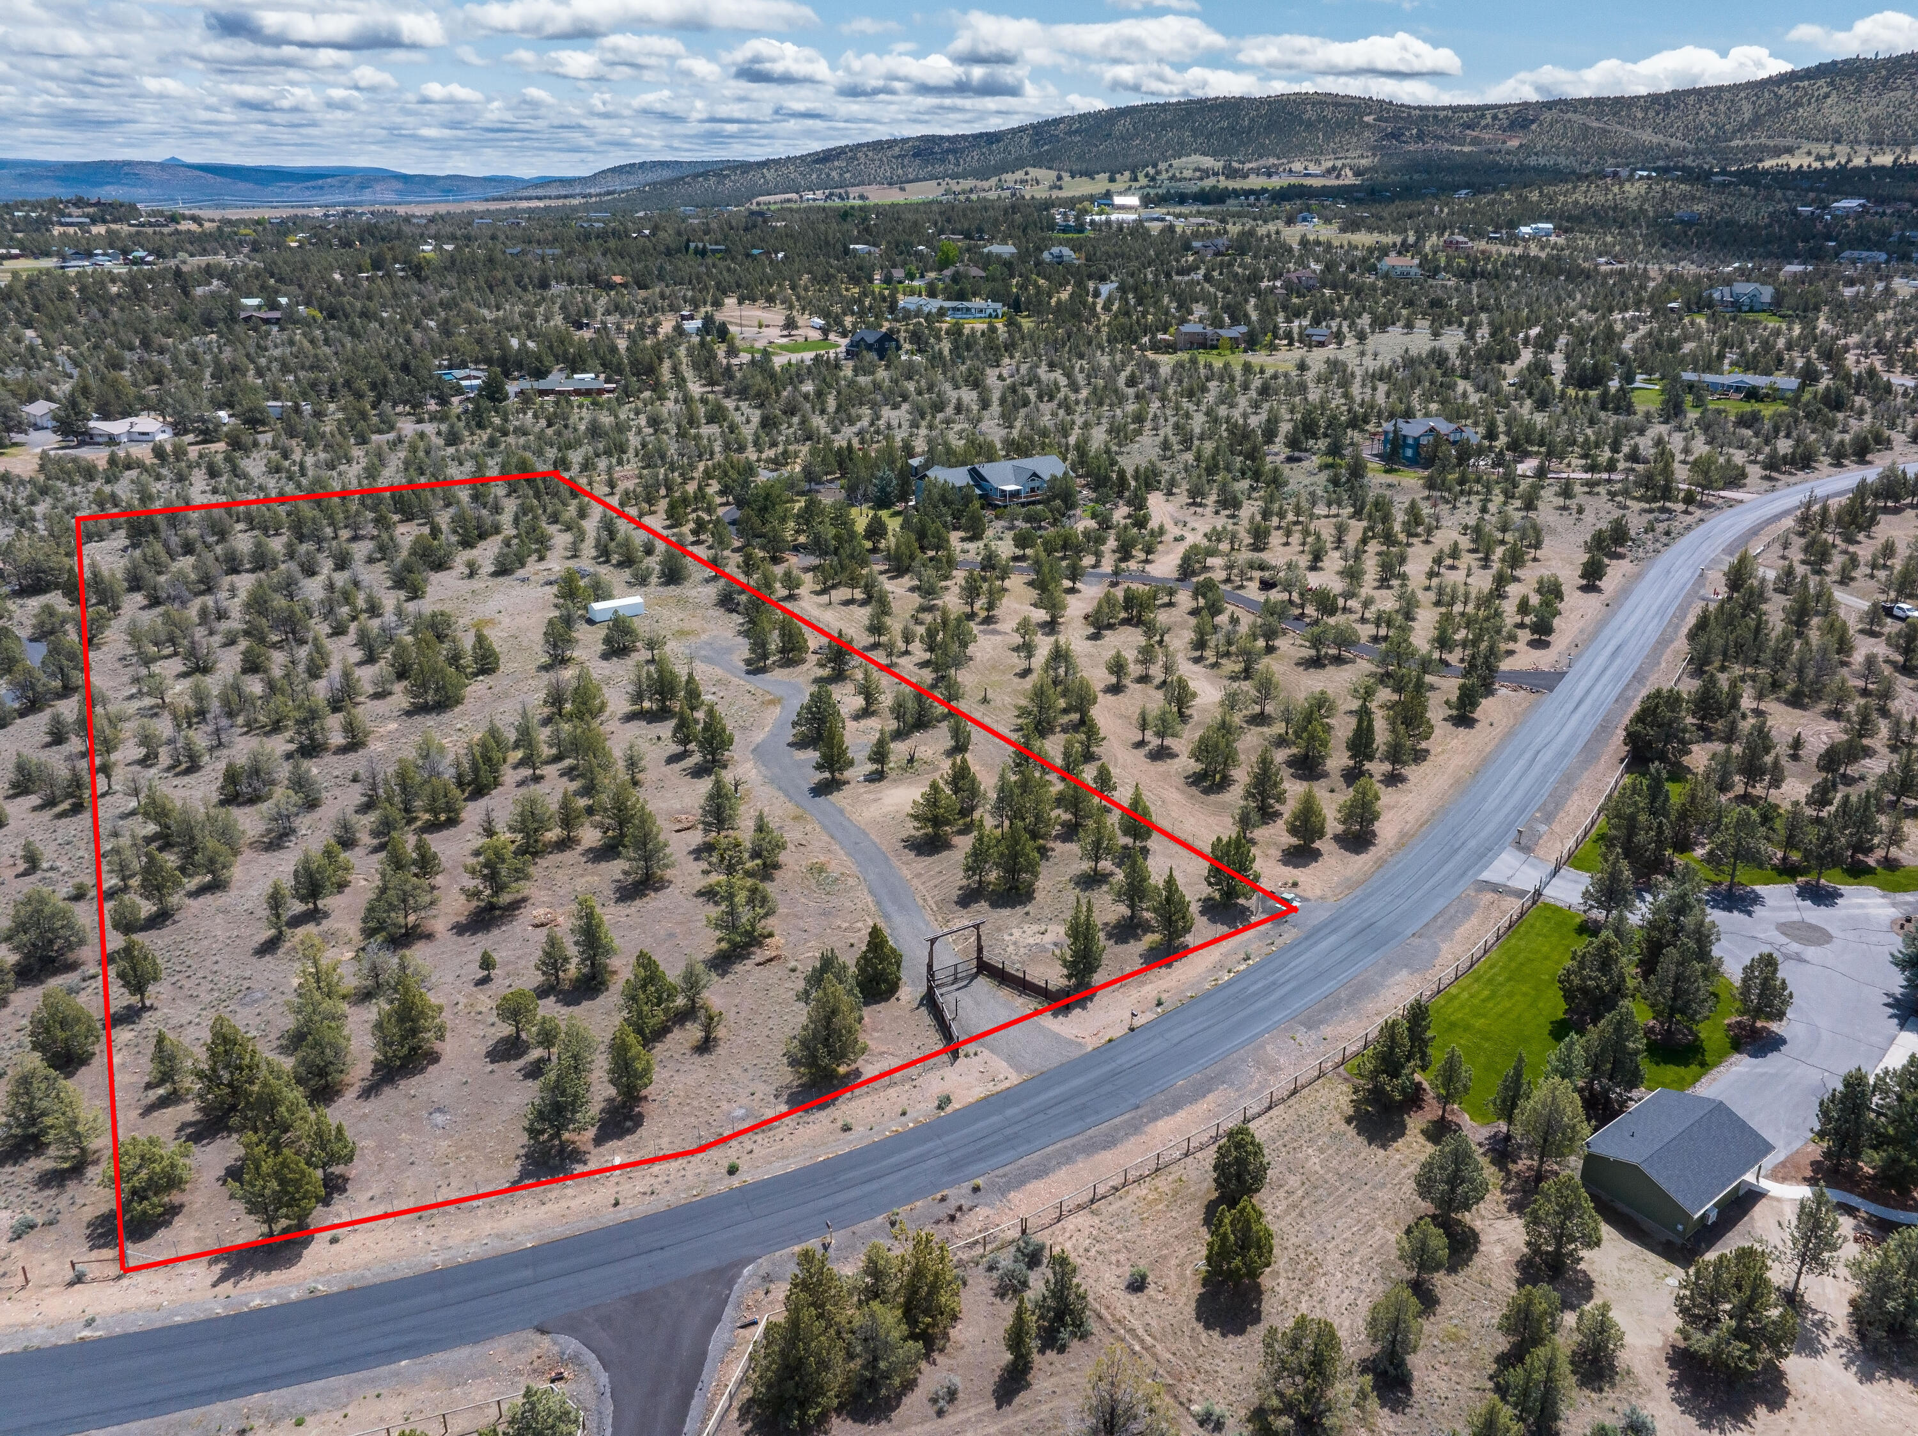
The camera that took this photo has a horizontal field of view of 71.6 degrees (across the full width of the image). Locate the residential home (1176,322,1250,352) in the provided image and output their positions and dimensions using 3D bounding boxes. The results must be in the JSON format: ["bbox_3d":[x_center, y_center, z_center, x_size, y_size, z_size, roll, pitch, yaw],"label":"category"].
[{"bbox_3d":[82.990,-124.995,435.401,22.500,8.400,12.000,2,22,4],"label":"residential home"}]

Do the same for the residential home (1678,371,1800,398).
[{"bbox_3d":[221.356,-94.872,377.155,30.500,5.100,11.000,13,26,29],"label":"residential home"}]

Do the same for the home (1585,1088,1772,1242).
[{"bbox_3d":[45.131,27.542,83.561,9.770,3.640,7.220,-15,27,-33],"label":"home"}]

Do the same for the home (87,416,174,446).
[{"bbox_3d":[-197.111,-68.304,315.851,16.500,4.800,9.500,1,22,2],"label":"home"}]

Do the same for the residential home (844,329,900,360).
[{"bbox_3d":[-29.241,-124.748,443.869,13.000,8.600,12.500,19,29,39],"label":"residential home"}]

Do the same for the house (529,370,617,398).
[{"bbox_3d":[-113.042,-97.753,390.275,24.500,5.200,14.000,0,22,1],"label":"house"}]

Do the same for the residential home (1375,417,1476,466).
[{"bbox_3d":[104.214,-61.703,295.003,19.000,8.400,11.000,-12,25,-28],"label":"residential home"}]

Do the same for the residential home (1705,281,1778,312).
[{"bbox_3d":[289.017,-155.565,492.075,22.000,9.000,13.000,10,24,23],"label":"residential home"}]

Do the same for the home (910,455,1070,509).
[{"bbox_3d":[6.312,-48.579,267.548,28.000,7.300,14.500,-11,25,-26],"label":"home"}]

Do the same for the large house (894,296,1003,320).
[{"bbox_3d":[-3.687,-158.092,514.640,38.500,6.000,12.500,5,23,11],"label":"large house"}]

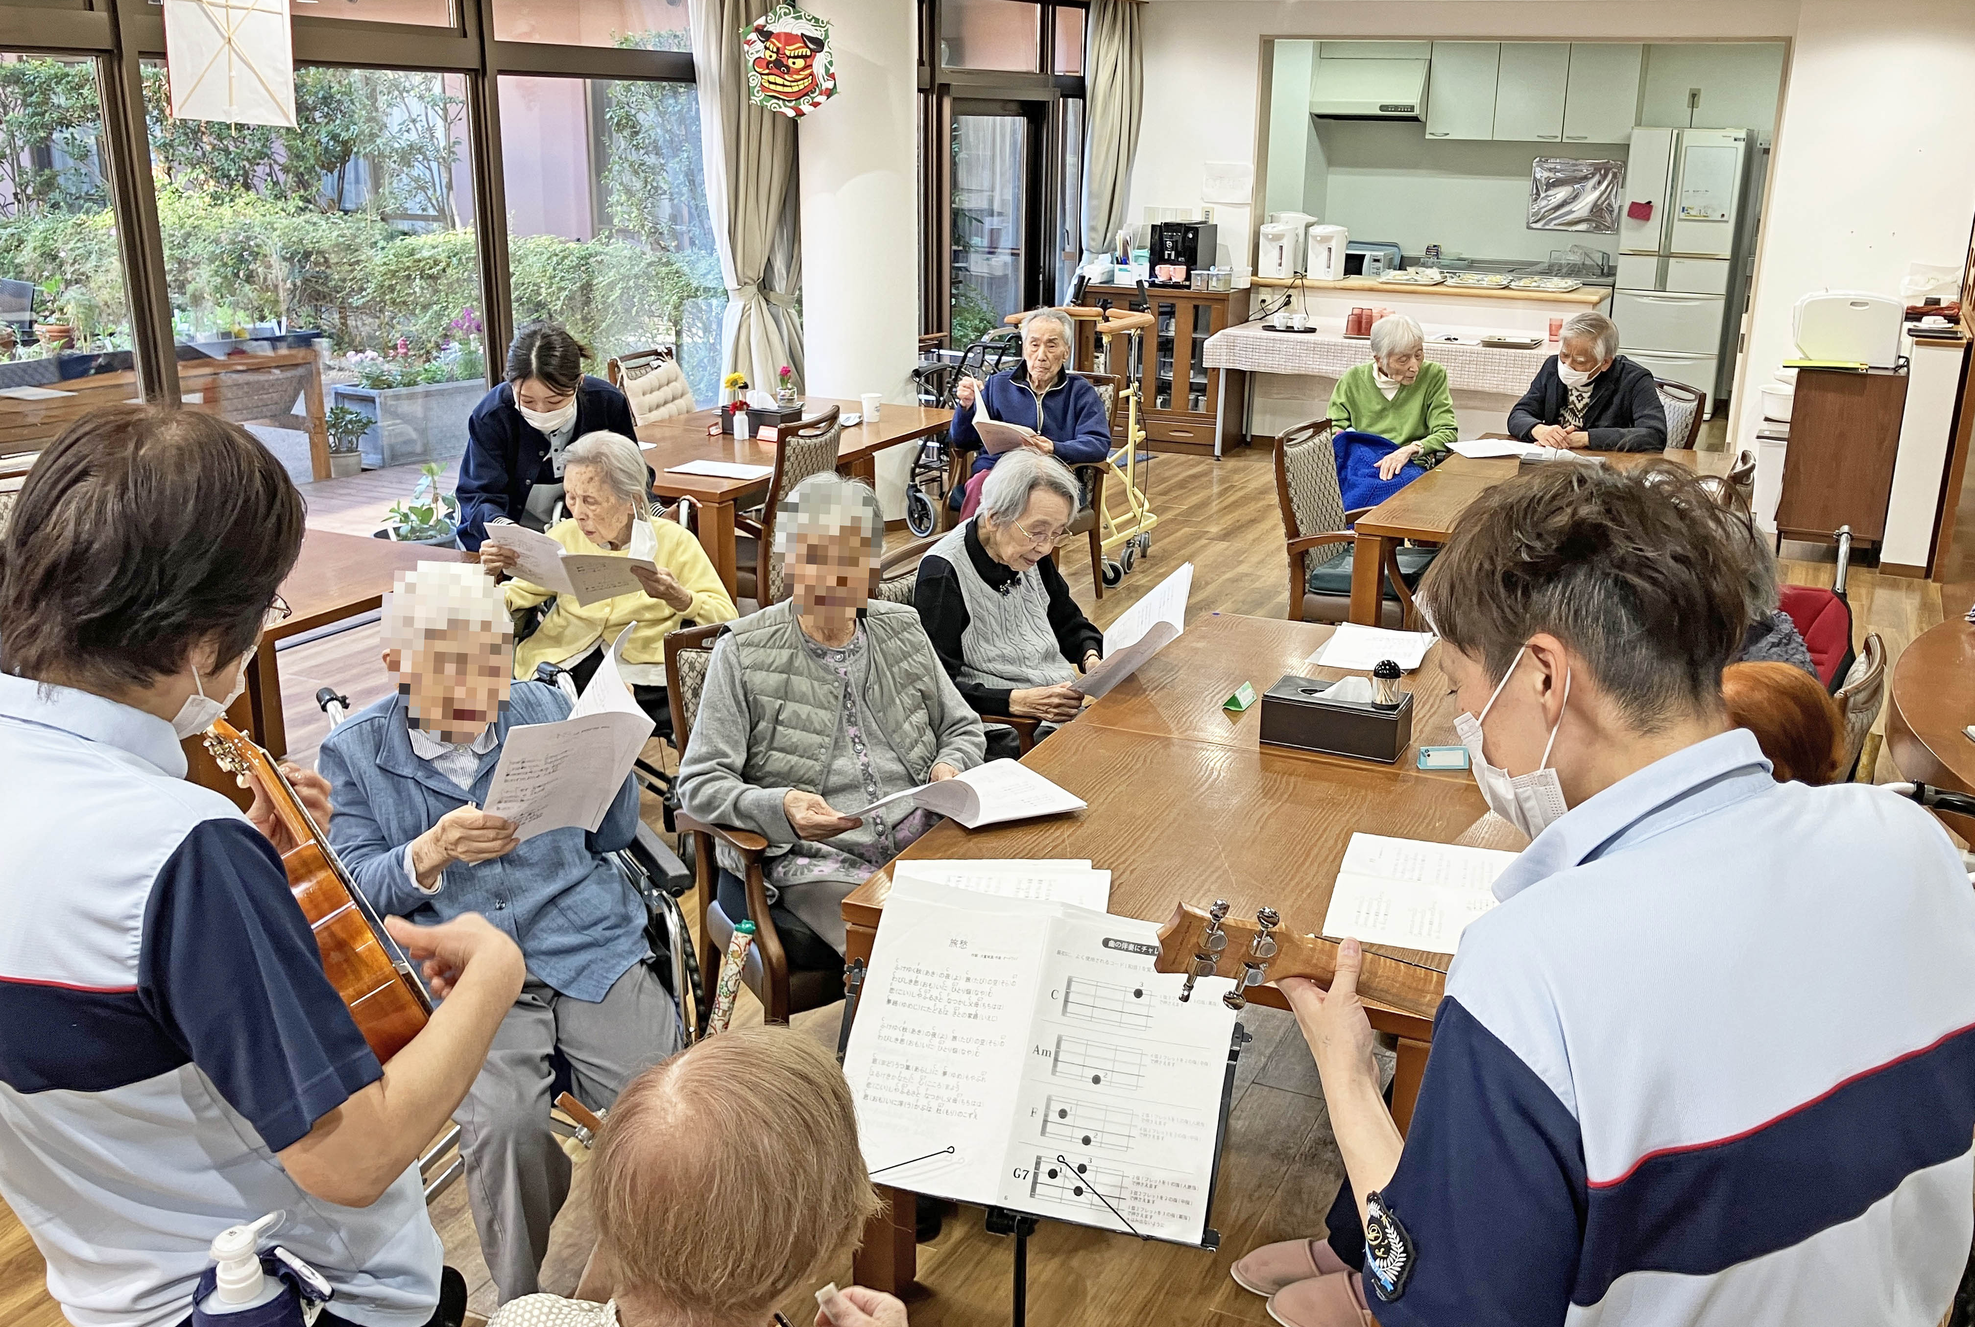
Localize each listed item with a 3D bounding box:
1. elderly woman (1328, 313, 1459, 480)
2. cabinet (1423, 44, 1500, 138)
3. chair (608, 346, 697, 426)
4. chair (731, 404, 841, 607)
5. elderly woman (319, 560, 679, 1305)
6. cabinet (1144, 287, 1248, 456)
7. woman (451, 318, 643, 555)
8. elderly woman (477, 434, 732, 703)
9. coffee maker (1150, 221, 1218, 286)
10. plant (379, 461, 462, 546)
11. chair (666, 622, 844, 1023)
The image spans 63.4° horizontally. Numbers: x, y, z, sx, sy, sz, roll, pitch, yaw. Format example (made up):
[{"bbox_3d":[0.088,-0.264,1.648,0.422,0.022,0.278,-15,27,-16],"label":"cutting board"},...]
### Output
[{"bbox_3d":[1.543,-0.739,6.190,0.520,1.180,0.780,-4,19,-14],"label":"elderly woman"},{"bbox_3d":[3.230,-3.863,10.753,0.440,0.660,0.360,10,20,25],"label":"cabinet"},{"bbox_3d":[-1.266,-0.893,7.018,0.600,0.880,0.550,9,20,24],"label":"chair"},{"bbox_3d":[-0.831,-0.460,5.696,0.580,0.880,0.540,9,20,24],"label":"chair"},{"bbox_3d":[-0.785,0.387,2.510,0.550,1.150,0.720,-7,19,-22],"label":"elderly woman"},{"bbox_3d":[1.051,-1.793,9.660,0.960,0.936,0.402,10,20,25],"label":"cabinet"},{"bbox_3d":[-1.160,-0.294,4.434,0.520,1.340,0.750,-3,18,-11],"label":"woman"},{"bbox_3d":[-0.825,-0.007,3.689,0.550,1.120,0.750,-3,18,-11],"label":"elderly woman"},{"bbox_3d":[1.177,-2.414,9.462,0.265,0.367,0.412,10,20,25],"label":"coffee maker"},{"bbox_3d":[-2.229,-0.507,6.290,0.380,0.580,0.380,9,20,24],"label":"plant"},{"bbox_3d":[-0.238,0.376,3.129,0.600,0.930,0.570,13,22,33],"label":"chair"}]

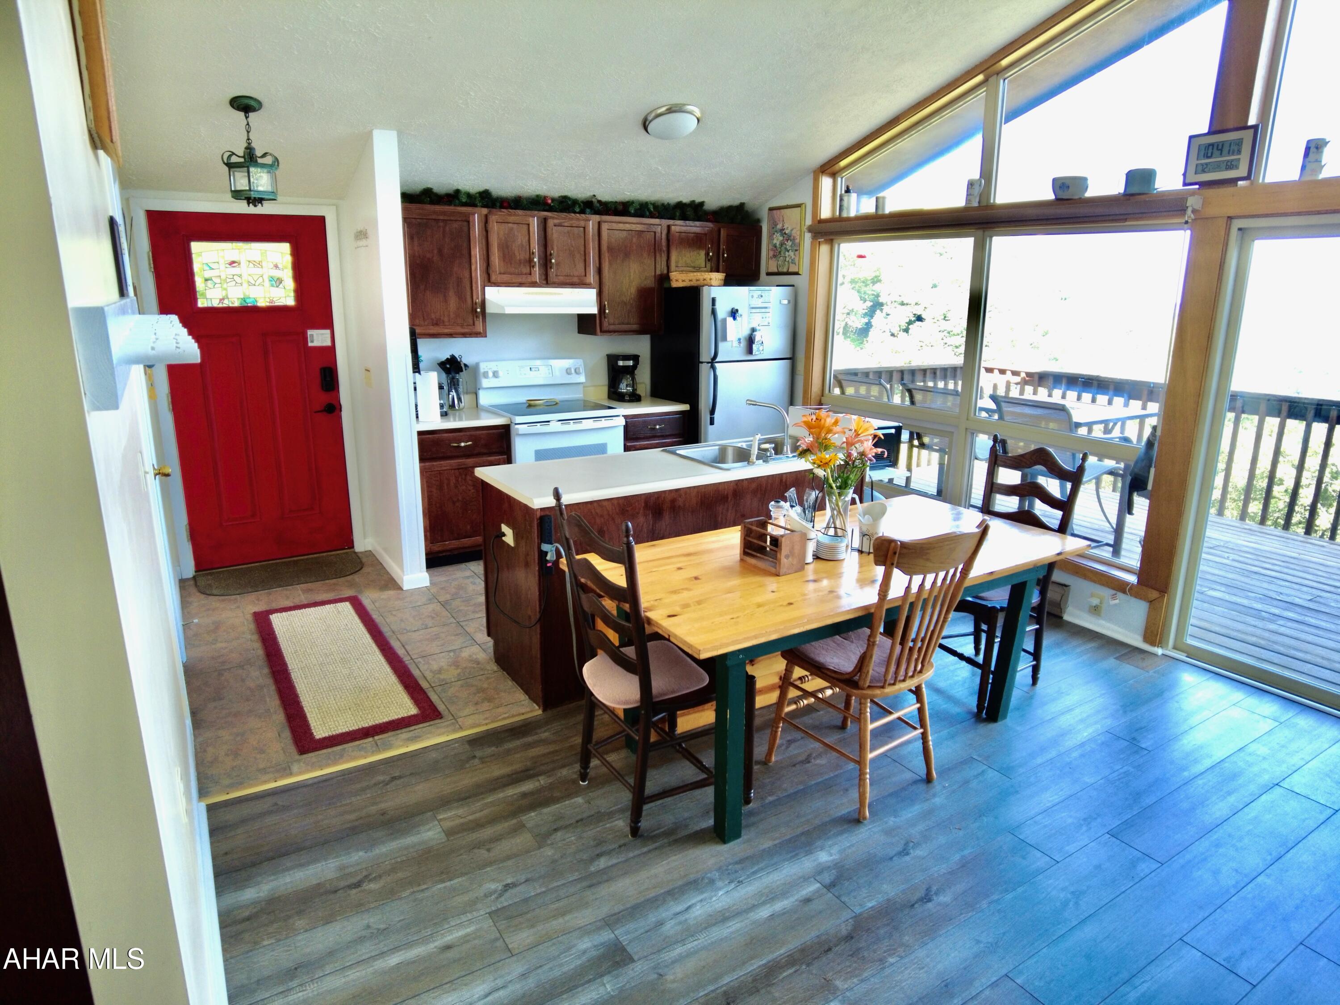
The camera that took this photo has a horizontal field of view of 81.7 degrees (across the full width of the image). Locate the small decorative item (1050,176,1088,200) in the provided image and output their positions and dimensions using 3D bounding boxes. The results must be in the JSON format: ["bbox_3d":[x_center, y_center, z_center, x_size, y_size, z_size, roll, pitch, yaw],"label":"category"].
[{"bbox_3d":[1.982,-1.559,3.829,0.145,0.107,0.140,-8,17,-31],"label":"small decorative item"}]

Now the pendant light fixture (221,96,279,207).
[{"bbox_3d":[-1.913,-1.579,3.530,0.220,0.450,0.220,-8,17,-31],"label":"pendant light fixture"}]

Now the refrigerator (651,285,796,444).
[{"bbox_3d":[0.365,-0.733,5.850,0.825,1.720,0.720,-9,18,-32],"label":"refrigerator"}]

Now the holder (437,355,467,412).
[{"bbox_3d":[-1.409,-0.779,5.047,0.190,0.360,0.170,-8,17,-31],"label":"holder"}]

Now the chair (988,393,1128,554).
[{"bbox_3d":[2.667,-0.181,5.313,0.670,1.070,0.610,-13,20,-42],"label":"chair"}]

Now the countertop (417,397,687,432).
[{"bbox_3d":[-0.842,-0.605,5.193,1.910,0.045,0.635,-8,17,-31],"label":"countertop"}]

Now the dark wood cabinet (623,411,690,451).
[{"bbox_3d":[-0.264,-0.273,5.679,0.485,0.855,0.610,-9,18,-32],"label":"dark wood cabinet"}]

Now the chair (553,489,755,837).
[{"bbox_3d":[-0.047,0.478,2.515,0.505,1.040,0.490,-9,17,-33],"label":"chair"}]

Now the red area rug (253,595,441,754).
[{"bbox_3d":[-1.544,0.718,3.567,0.517,0.012,1.547,-8,17,-32],"label":"red area rug"}]

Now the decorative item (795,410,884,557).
[{"bbox_3d":[0.641,-0.094,2.938,0.340,0.505,0.320,4,15,11],"label":"decorative item"}]

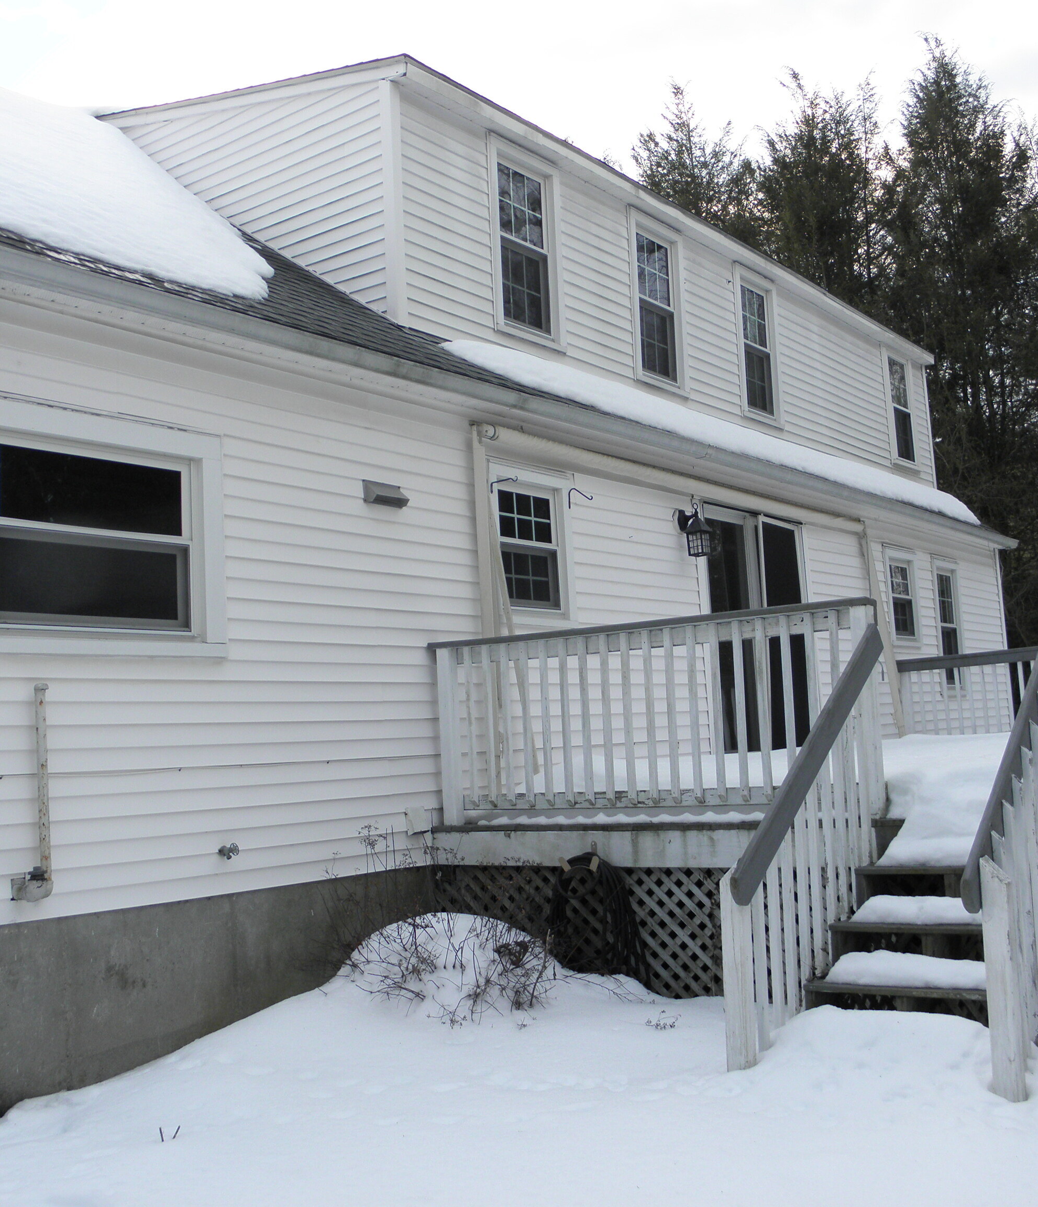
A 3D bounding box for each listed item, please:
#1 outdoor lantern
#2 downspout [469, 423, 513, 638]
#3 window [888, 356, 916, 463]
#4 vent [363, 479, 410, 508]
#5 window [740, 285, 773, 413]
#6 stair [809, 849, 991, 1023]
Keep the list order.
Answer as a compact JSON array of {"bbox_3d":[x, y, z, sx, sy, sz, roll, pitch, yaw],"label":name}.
[{"bbox_3d":[1.335,-0.523,9.746,0.270,0.385,0.180,-8,-8,38],"label":"outdoor lantern"},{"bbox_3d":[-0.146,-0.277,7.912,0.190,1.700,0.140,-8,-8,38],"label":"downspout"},{"bbox_3d":[4.599,-2.310,15.629,0.100,1.250,0.600,-8,-8,38],"label":"window"},{"bbox_3d":[-0.732,-0.615,7.289,0.095,0.140,0.310,-8,-8,38],"label":"vent"},{"bbox_3d":[2.326,-2.497,12.786,0.100,1.290,0.590,-8,-8,38],"label":"window"},{"bbox_3d":[1.686,1.298,5.073,0.900,0.620,0.880,-8,-8,38],"label":"stair"}]

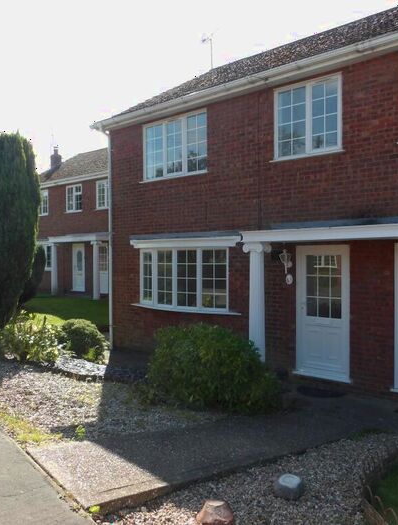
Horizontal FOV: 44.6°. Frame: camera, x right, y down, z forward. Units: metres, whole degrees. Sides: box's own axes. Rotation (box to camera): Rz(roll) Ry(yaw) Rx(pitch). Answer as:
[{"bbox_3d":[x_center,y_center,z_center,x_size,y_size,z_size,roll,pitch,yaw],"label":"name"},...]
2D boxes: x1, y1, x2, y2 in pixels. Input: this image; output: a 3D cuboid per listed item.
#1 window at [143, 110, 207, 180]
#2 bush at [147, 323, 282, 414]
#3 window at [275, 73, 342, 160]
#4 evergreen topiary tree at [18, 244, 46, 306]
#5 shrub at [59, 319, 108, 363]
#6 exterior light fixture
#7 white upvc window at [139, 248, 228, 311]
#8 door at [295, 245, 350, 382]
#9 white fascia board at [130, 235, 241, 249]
[{"bbox_3d":[-0.507,-2.304,9.722,1.770,1.200,0.110,0,1,41],"label":"window"},{"bbox_3d":[0.240,1.456,7.500,2.050,1.180,1.750,0,1,40],"label":"bush"},{"bbox_3d":[1.717,-2.285,7.725,1.180,1.200,0.110,0,1,40],"label":"window"},{"bbox_3d":[-5.760,0.420,16.300,1.250,2.150,1.250,-1,1,-19],"label":"evergreen topiary tree"},{"bbox_3d":[-2.249,1.462,9.450,0.900,0.860,0.870,0,1,0],"label":"shrub"},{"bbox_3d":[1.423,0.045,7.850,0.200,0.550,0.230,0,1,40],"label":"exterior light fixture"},{"bbox_3d":[-0.412,0.297,9.351,2.250,1.200,0.360,0,1,40],"label":"white upvc window"},{"bbox_3d":[1.935,0.777,7.629,0.920,2.080,0.110,0,1,41],"label":"door"},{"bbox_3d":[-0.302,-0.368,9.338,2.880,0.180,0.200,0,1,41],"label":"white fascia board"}]

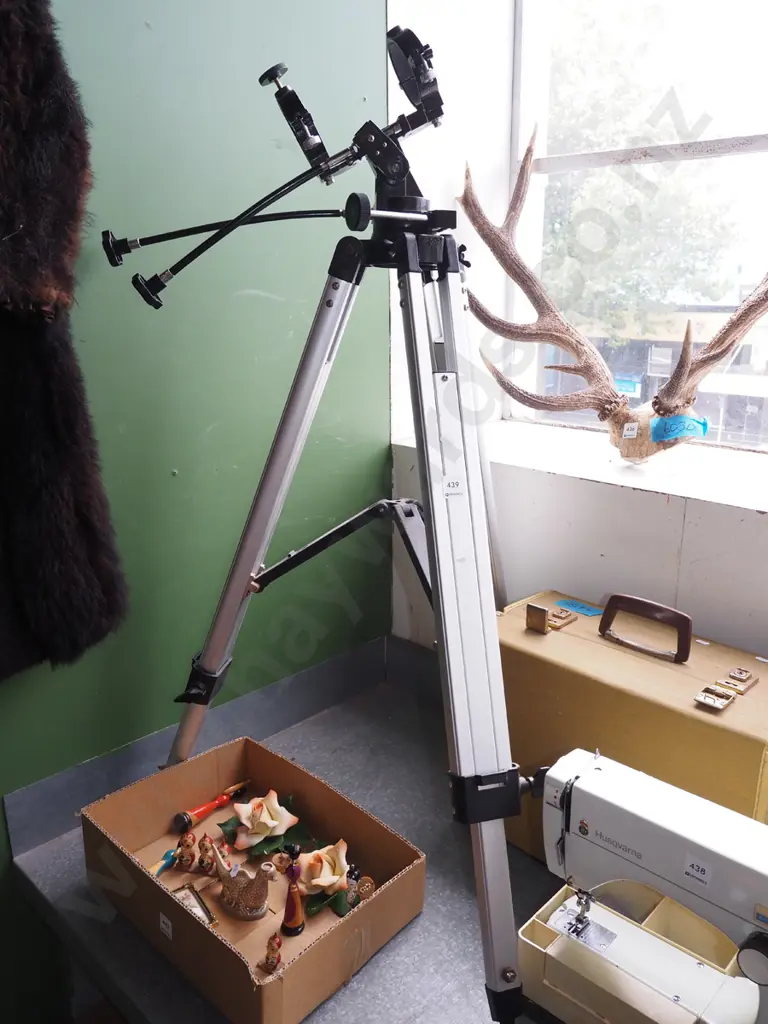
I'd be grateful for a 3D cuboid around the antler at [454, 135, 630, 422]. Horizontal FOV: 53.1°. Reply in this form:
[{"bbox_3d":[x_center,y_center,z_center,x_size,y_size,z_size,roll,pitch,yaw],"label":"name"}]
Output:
[{"bbox_3d":[0.222,-0.391,1.246,0.270,0.486,0.300,-15,21,-42],"label":"antler"}]

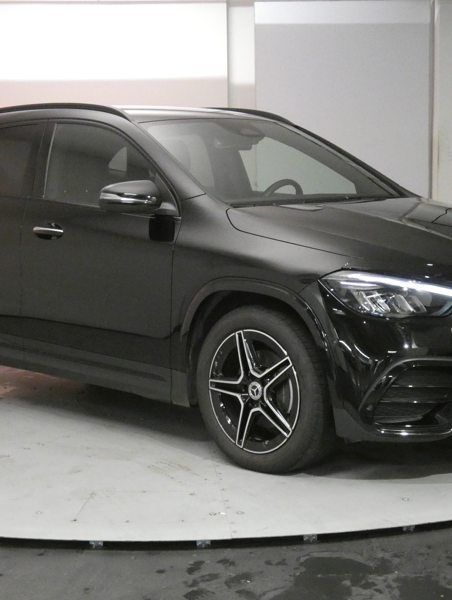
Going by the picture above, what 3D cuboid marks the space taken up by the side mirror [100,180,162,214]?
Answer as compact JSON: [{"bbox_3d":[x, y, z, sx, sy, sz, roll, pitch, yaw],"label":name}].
[{"bbox_3d":[-0.409,-0.463,5.169,0.210,0.150,0.230,6,9,43],"label":"side mirror"}]

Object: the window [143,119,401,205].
[{"bbox_3d":[0.217,-0.720,5.795,1.340,0.110,0.860,-8,38,-46],"label":"window"}]

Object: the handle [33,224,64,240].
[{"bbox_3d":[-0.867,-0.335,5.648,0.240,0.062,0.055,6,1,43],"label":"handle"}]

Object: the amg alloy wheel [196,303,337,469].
[{"bbox_3d":[0.175,0.365,4.859,0.715,0.715,0.240,6,9,43],"label":"amg alloy wheel"}]

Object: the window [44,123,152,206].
[{"bbox_3d":[-0.596,-0.647,5.558,0.920,0.450,0.060,6,-14,43],"label":"window"}]

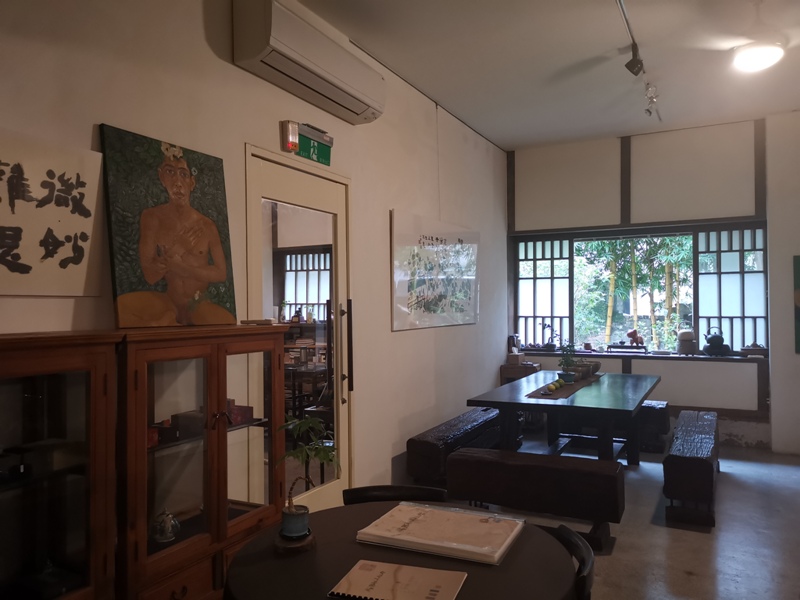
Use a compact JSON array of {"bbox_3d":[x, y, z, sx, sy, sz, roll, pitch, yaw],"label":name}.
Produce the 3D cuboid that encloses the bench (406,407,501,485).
[{"bbox_3d":[0.568,1.141,4.774,0.286,0.427,1.821,-1,-1,27],"label":"bench"}]

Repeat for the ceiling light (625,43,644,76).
[{"bbox_3d":[1.466,-1.504,3.902,0.115,0.200,0.090,-1,-1,18],"label":"ceiling light"}]

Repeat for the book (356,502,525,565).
[{"bbox_3d":[0.100,0.561,1.513,0.348,0.028,0.222,-1,-1,27],"label":"book"}]

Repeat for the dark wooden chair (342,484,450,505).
[{"bbox_3d":[-0.006,0.953,1.707,0.480,0.750,0.480,0,-1,-1],"label":"dark wooden chair"}]

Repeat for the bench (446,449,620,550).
[{"bbox_3d":[0.769,1.132,3.562,0.960,0.417,0.321,-1,-1,27],"label":"bench"}]

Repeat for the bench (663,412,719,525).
[{"bbox_3d":[2.086,1.132,4.421,0.288,0.411,1.795,-1,-1,27],"label":"bench"}]

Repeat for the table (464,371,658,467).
[{"bbox_3d":[1.319,0.993,4.646,1.014,0.706,1.960,-1,-1,27],"label":"table"}]

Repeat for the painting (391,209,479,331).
[{"bbox_3d":[0.339,-0.203,4.971,0.029,0.840,1.742,-1,-1,27],"label":"painting"}]

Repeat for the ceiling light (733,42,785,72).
[{"bbox_3d":[1.867,-1.260,3.250,0.235,0.065,0.235,-1,-1,27],"label":"ceiling light"}]

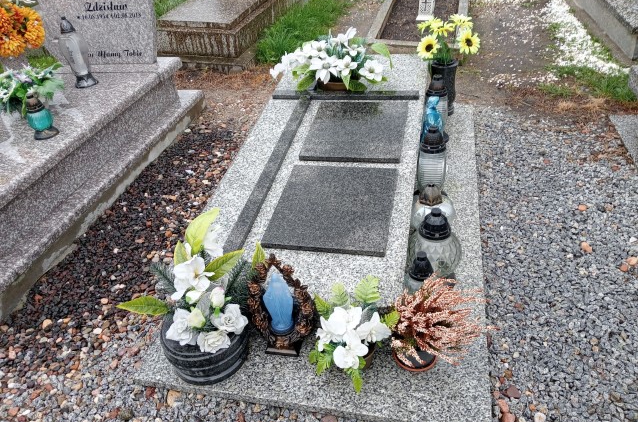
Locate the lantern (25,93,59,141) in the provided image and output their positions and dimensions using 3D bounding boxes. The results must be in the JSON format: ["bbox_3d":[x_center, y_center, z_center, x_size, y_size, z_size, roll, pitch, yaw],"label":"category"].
[{"bbox_3d":[-1.214,-0.415,2.246,0.106,0.187,0.106,-23,38,-23],"label":"lantern"}]

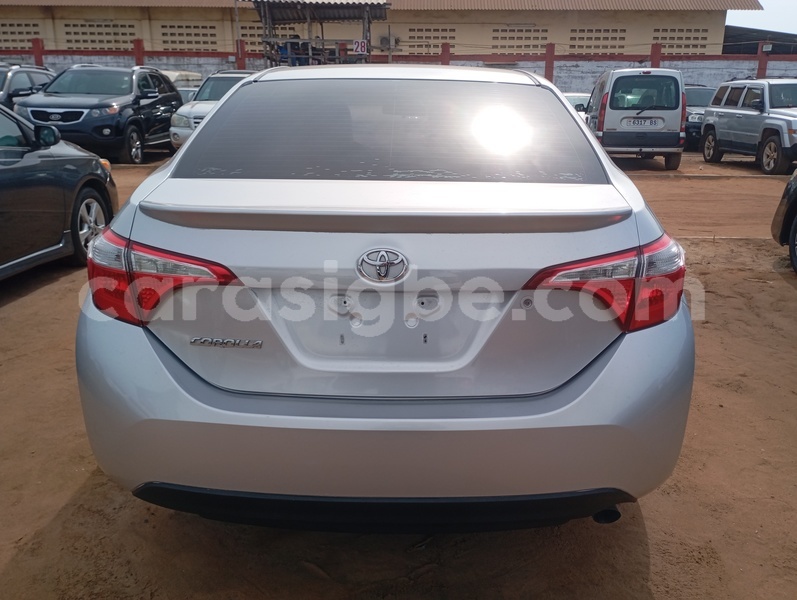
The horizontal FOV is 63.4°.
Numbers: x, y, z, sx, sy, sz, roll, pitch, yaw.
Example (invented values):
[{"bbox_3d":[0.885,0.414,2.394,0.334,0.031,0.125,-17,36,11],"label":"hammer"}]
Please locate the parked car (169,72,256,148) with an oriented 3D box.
[{"bbox_3d":[-3.245,-3.966,13.714,1.860,1.740,4.690,1,18,1],"label":"parked car"}]

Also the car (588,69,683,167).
[{"bbox_3d":[4.830,-3.852,13.582,1.720,1.820,4.020,4,18,11],"label":"car"}]

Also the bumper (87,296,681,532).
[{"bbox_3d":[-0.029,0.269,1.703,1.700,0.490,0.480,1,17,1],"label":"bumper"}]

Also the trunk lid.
[{"bbox_3d":[-0.028,-0.049,1.621,1.190,0.455,0.430,1,17,1],"label":"trunk lid"}]

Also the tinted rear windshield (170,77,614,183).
[{"bbox_3d":[-0.007,-0.582,2.145,1.300,0.120,0.770,1,42,0],"label":"tinted rear windshield"}]

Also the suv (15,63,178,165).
[{"bbox_3d":[-5.526,-3.581,12.416,1.920,1.740,4.690,0,18,-3],"label":"suv"}]

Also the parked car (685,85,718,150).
[{"bbox_3d":[7.899,-5.077,17.746,1.840,1.690,4.500,1,18,-1],"label":"parked car"}]

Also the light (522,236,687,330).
[{"bbox_3d":[0.519,-0.029,1.592,0.455,0.220,0.310,1,17,1],"label":"light"}]

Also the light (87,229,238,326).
[{"bbox_3d":[-0.575,-0.043,1.617,0.455,0.220,0.310,1,17,1],"label":"light"}]

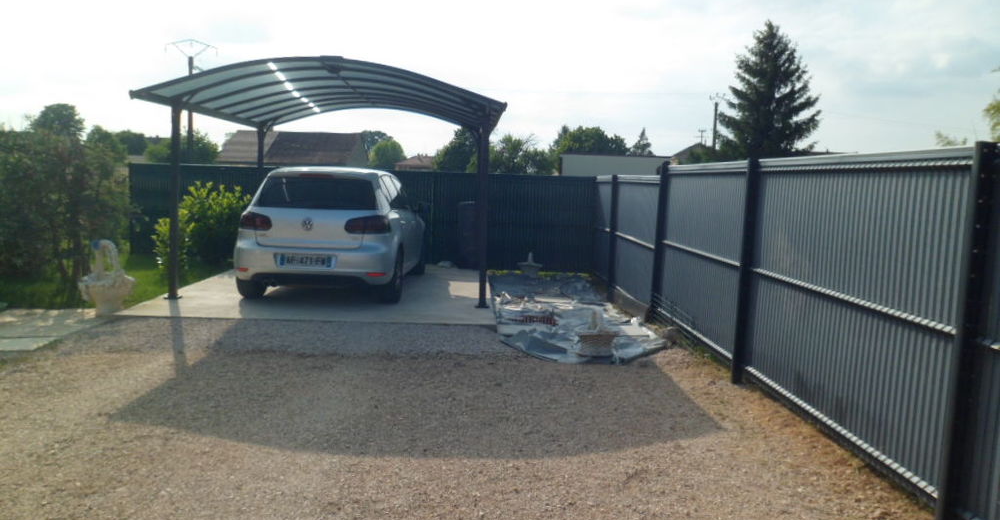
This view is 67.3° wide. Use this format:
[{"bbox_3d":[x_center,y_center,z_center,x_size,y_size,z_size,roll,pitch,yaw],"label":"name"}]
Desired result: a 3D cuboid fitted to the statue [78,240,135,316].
[{"bbox_3d":[-3.669,0.164,7.021,0.520,0.694,0.450,1,6,-3],"label":"statue"}]

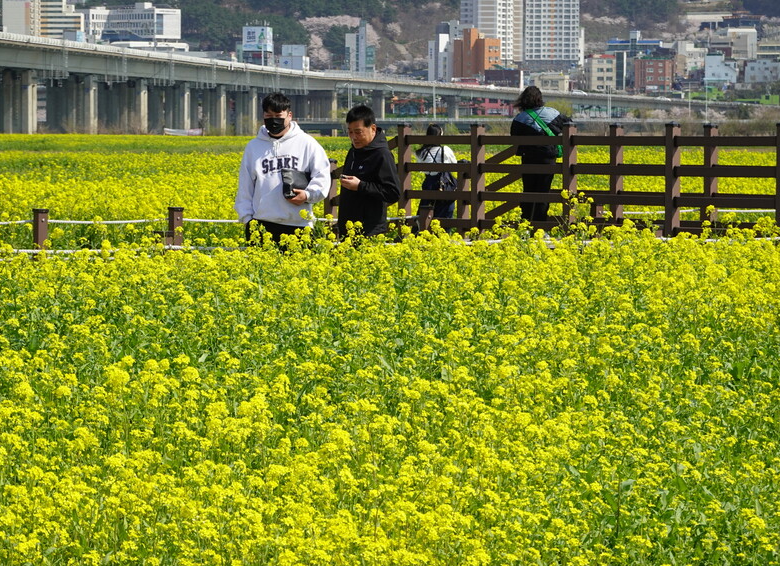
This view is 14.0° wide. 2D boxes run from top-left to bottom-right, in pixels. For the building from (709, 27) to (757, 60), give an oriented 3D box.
[{"bbox_3d":[131.531,-91.708,1220.000,17.500,13.500,12.000,0,3,6],"label":"building"}]

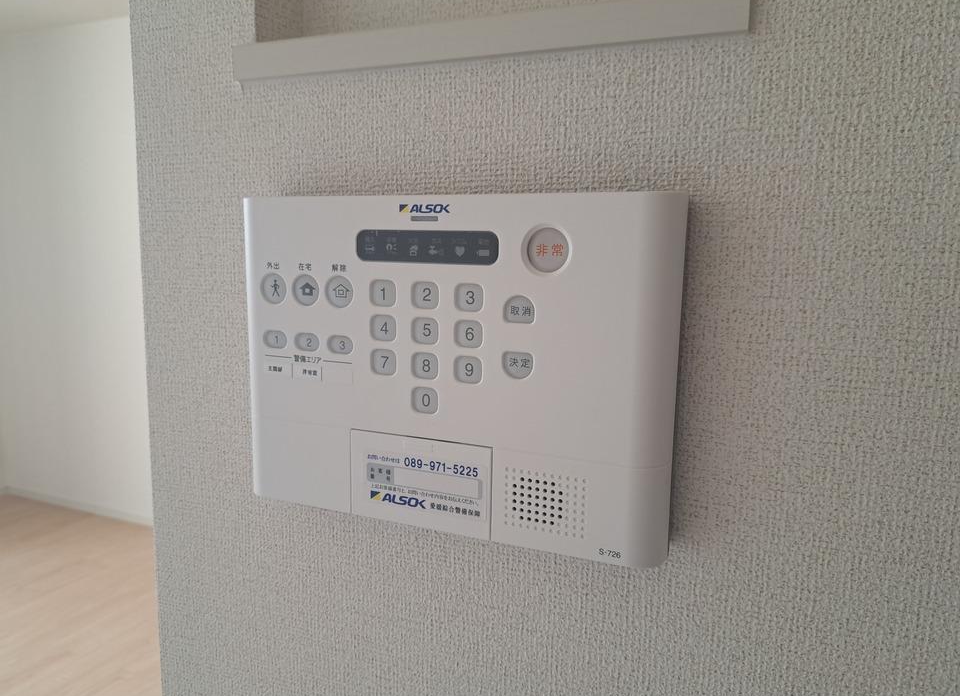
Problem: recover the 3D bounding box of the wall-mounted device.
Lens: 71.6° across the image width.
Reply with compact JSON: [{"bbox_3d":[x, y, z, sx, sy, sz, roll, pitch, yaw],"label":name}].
[{"bbox_3d":[-0.017,0.006,0.291,0.197,0.141,0.030,5,9,22],"label":"wall-mounted device"}]

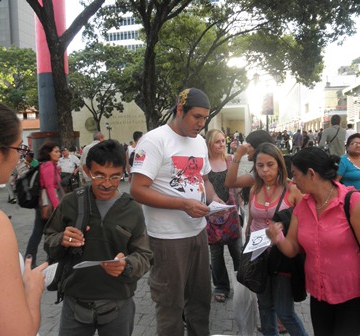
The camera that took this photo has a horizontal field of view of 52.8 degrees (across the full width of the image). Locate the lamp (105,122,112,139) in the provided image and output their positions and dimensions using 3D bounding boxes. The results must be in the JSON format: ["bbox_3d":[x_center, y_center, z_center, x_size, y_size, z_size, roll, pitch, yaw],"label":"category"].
[{"bbox_3d":[-6.865,-2.504,35.162,0.750,3.700,0.750,-1,5,0],"label":"lamp"}]

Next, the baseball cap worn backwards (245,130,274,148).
[{"bbox_3d":[0.551,-0.186,2.450,0.240,0.130,0.180,-8,5,-8],"label":"baseball cap worn backwards"}]

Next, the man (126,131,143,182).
[{"bbox_3d":[-0.767,0.172,6.774,0.480,1.700,0.320,0,5,15],"label":"man"}]

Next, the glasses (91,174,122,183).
[{"bbox_3d":[-0.334,0.026,1.666,0.140,0.040,0.130,-2,22,-5],"label":"glasses"}]

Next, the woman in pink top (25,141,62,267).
[{"bbox_3d":[-1.460,0.498,4.019,0.450,1.580,0.450,-2,5,-6],"label":"woman in pink top"}]

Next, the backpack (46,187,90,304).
[{"bbox_3d":[-0.507,0.371,1.760,0.290,0.510,0.240,-2,5,-9],"label":"backpack"}]

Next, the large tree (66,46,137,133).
[{"bbox_3d":[-5.603,-5.341,27.386,5.600,8.800,5.600,-1,5,0],"label":"large tree"}]

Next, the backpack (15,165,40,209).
[{"bbox_3d":[-1.678,0.204,4.000,0.230,0.470,0.320,5,5,-6],"label":"backpack"}]

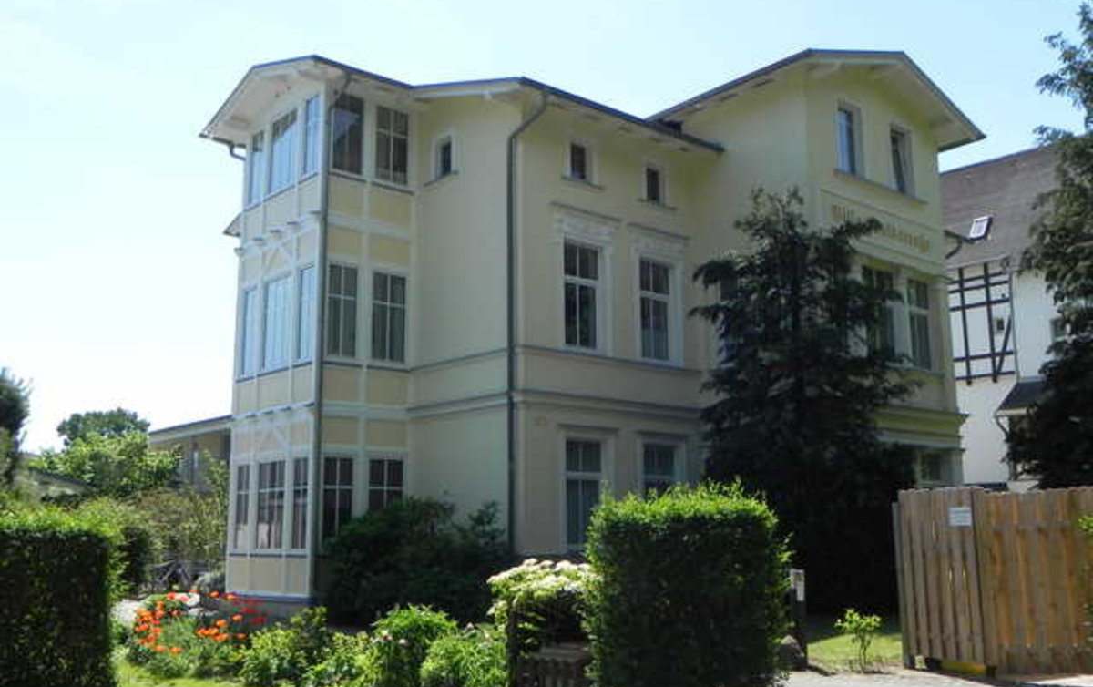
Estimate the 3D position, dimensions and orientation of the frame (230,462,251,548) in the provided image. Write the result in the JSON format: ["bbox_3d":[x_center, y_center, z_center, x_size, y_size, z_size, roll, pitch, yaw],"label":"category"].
[{"bbox_3d":[-6.262,3.350,21.348,0.100,1.710,0.714,8,-13,-41],"label":"frame"}]

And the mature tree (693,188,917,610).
[{"bbox_3d":[3.912,1.078,16.821,3.400,6.864,3.300,-1,-10,0],"label":"mature tree"}]

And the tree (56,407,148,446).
[{"bbox_3d":[-22.709,7.198,52.930,5.600,7.904,5.600,4,-11,-23],"label":"tree"}]

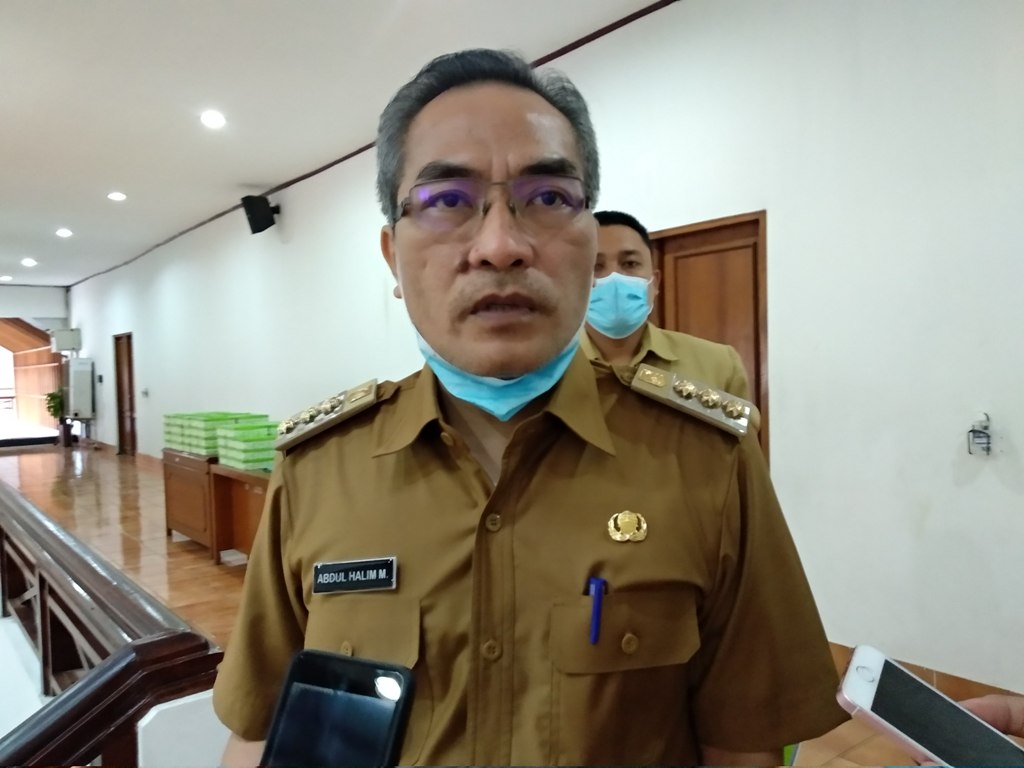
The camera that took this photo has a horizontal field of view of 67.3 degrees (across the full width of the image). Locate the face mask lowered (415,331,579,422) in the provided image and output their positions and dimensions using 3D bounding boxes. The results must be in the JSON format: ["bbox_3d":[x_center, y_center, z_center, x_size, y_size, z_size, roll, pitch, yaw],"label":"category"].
[{"bbox_3d":[-0.011,-0.008,0.575,0.128,0.070,0.085,-2,2,-3],"label":"face mask lowered"}]

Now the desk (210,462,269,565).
[{"bbox_3d":[-1.535,0.938,5.383,0.650,0.745,1.250,-3,2,-39],"label":"desk"}]

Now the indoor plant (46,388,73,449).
[{"bbox_3d":[-8.886,0.660,15.101,0.430,1.130,0.430,-3,2,-39],"label":"indoor plant"}]

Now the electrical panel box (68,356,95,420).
[{"bbox_3d":[-8.503,0.084,15.195,0.380,1.170,0.460,-3,2,-39],"label":"electrical panel box"}]

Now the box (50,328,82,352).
[{"bbox_3d":[-9.030,-0.883,15.624,0.460,0.430,0.420,-3,2,-39],"label":"box"}]

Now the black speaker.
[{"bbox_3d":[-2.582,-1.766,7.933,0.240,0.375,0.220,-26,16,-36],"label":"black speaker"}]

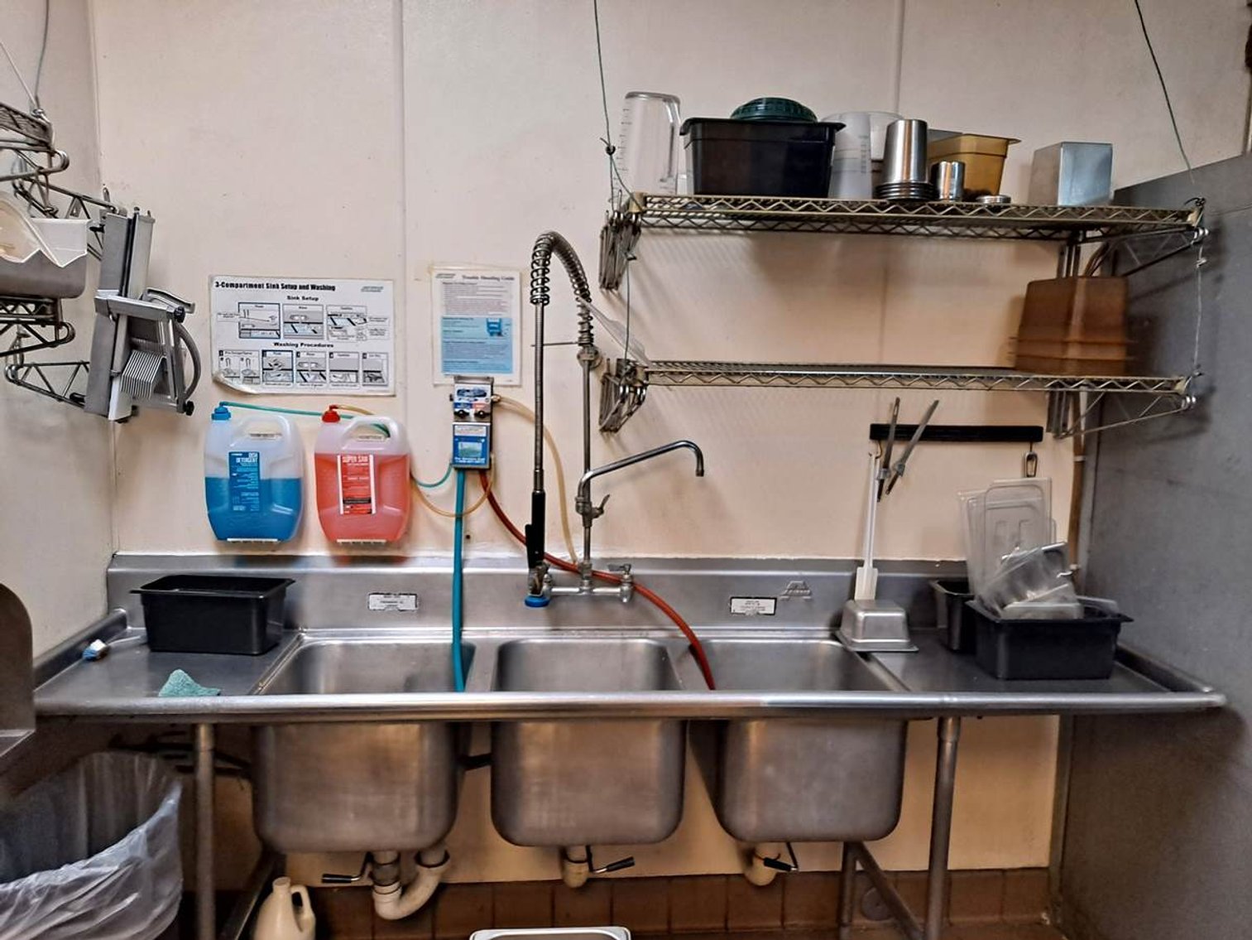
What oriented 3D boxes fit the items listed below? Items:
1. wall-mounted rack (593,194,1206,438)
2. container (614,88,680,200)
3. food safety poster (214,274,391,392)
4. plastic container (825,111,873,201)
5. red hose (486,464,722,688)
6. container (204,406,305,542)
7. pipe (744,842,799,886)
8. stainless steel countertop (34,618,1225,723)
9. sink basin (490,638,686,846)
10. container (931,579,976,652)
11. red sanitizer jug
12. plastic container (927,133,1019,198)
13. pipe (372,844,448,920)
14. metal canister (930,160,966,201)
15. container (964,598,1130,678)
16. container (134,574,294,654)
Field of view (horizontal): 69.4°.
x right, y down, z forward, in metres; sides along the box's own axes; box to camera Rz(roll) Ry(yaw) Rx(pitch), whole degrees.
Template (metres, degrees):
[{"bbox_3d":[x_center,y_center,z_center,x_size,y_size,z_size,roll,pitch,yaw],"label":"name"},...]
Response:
[{"bbox_3d":[0.576,-0.331,2.107,1.250,0.540,0.490,1,7,-4],"label":"wall-mounted rack"},{"bbox_3d":[0.042,-0.690,1.946,0.160,0.230,0.150,1,7,-4],"label":"container"},{"bbox_3d":[-0.801,-0.334,2.248,0.438,0.284,0.008,1,8,-5],"label":"food safety poster"},{"bbox_3d":[0.500,-0.680,1.998,0.096,0.200,0.096,1,7,-4],"label":"plastic container"},{"bbox_3d":[-0.074,0.286,2.213,0.570,0.540,0.260,1,7,-4],"label":"red hose"},{"bbox_3d":[-0.913,0.007,2.228,0.218,0.328,0.135,1,7,-4],"label":"container"},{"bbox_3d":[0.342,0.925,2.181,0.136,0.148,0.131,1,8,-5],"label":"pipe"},{"bbox_3d":[-0.015,0.436,2.091,2.542,0.066,0.595,1,8,-5],"label":"stainless steel countertop"},{"bbox_3d":[-0.093,0.618,2.082,0.417,0.333,0.429,1,8,-5],"label":"sink basin"},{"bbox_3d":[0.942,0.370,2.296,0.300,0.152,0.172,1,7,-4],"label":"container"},{"bbox_3d":[-0.650,0.013,2.247,0.220,0.325,0.135,1,7,-4],"label":"red sanitizer jug"},{"bbox_3d":[0.769,-0.671,2.091,0.167,0.152,0.205,-1,8,-20],"label":"plastic container"},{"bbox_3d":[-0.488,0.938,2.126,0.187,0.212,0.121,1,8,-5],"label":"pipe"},{"bbox_3d":[0.689,-0.614,1.943,0.076,0.092,0.076,1,7,-4],"label":"metal canister"},{"bbox_3d":[0.980,0.401,2.124,0.322,0.150,0.168,1,8,-5],"label":"container"},{"bbox_3d":[-0.970,0.347,2.140,0.325,0.150,0.166,2,8,4],"label":"container"}]

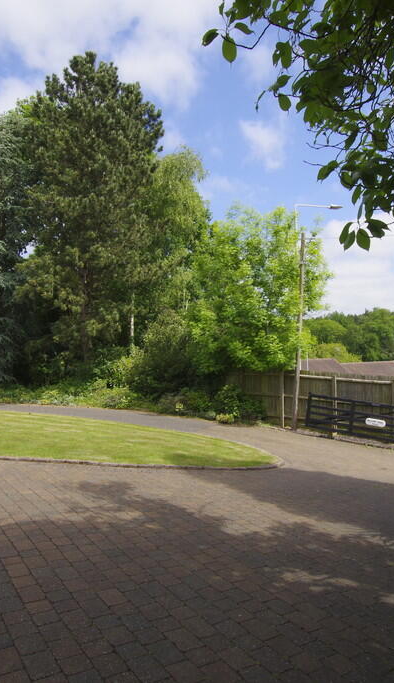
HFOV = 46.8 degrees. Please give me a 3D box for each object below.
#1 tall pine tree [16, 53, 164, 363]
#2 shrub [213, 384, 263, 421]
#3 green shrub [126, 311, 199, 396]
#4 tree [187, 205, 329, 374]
[{"bbox_3d":[-4.840,-5.500,20.600,6.700,15.000,6.500,0,-1,0],"label":"tall pine tree"},{"bbox_3d":[1.340,1.950,14.700,1.600,1.200,1.400,0,-1,0],"label":"shrub"},{"bbox_3d":[-1.360,0.600,18.000,2.900,3.600,2.800,0,-1,0],"label":"green shrub"},{"bbox_3d":[2.230,-1.400,16.600,5.200,7.200,5.000,0,-1,0],"label":"tree"}]

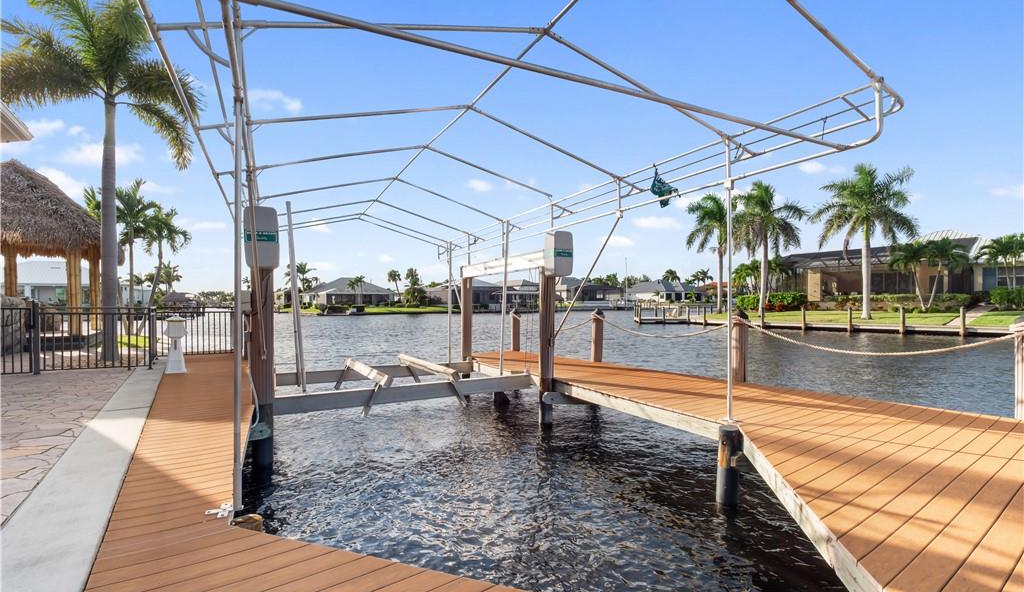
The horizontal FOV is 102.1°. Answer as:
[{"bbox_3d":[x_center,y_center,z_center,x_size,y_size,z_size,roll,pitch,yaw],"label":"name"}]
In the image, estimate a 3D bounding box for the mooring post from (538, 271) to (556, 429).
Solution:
[{"bbox_3d":[0.630,0.941,7.350,0.290,2.787,0.290,0,-1,0],"label":"mooring post"}]

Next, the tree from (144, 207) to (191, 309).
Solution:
[{"bbox_3d":[-14.225,-1.026,17.000,1.650,5.296,1.650,1,-1,-40],"label":"tree"}]

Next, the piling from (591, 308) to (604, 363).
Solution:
[{"bbox_3d":[1.958,0.907,9.450,0.260,1.221,0.260,0,-1,12],"label":"piling"}]

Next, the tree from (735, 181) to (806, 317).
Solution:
[{"bbox_3d":[22.429,-4.108,36.000,5.400,11.867,5.400,-1,-1,32],"label":"tree"}]

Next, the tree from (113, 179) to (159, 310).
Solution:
[{"bbox_3d":[-15.477,-1.601,17.000,1.750,6.445,1.750,1,-1,-42],"label":"tree"}]

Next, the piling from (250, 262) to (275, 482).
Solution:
[{"bbox_3d":[-3.258,1.001,5.420,0.260,2.775,0.260,1,-1,-31],"label":"piling"}]

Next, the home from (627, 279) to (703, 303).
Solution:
[{"bbox_3d":[39.773,-1.304,108.000,15.000,6.259,14.000,1,-1,-38],"label":"home"}]

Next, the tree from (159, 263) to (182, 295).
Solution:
[{"bbox_3d":[-52.934,-1.546,64.000,3.200,7.264,3.200,1,-1,-40],"label":"tree"}]

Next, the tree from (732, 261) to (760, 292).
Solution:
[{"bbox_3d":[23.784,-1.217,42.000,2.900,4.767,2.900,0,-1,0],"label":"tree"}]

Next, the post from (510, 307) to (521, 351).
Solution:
[{"bbox_3d":[0.109,0.958,11.550,0.260,1.191,0.260,0,-1,1],"label":"post"}]

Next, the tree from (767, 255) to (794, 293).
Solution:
[{"bbox_3d":[27.233,-1.623,42.000,2.900,5.173,2.900,0,-1,0],"label":"tree"}]

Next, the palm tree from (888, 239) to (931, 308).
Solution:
[{"bbox_3d":[33.117,-1.687,34.500,3.500,5.874,3.400,0,-1,0],"label":"palm tree"}]

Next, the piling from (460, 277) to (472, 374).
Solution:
[{"bbox_3d":[-1.143,0.866,10.400,0.280,2.813,0.280,0,-1,0],"label":"piling"}]

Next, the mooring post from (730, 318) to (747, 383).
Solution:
[{"bbox_3d":[3.856,0.885,7.050,0.280,1.209,0.280,0,-1,0],"label":"mooring post"}]

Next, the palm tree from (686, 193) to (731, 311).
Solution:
[{"bbox_3d":[20.050,-4.282,41.000,6.000,11.931,6.000,0,-1,0],"label":"palm tree"}]

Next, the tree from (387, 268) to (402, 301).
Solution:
[{"bbox_3d":[-24.686,-1.943,87.000,3.000,7.458,3.000,0,-1,-16],"label":"tree"}]

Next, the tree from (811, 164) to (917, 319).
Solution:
[{"bbox_3d":[26.738,-4.127,31.500,8.000,11.753,7.800,0,-1,0],"label":"tree"}]

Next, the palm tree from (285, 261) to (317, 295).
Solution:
[{"bbox_3d":[-41.683,-2.772,82.000,6.700,8.515,6.500,0,-1,0],"label":"palm tree"}]

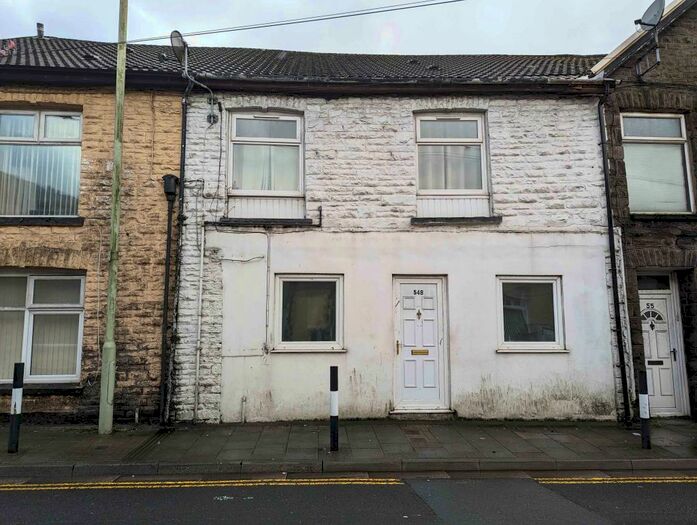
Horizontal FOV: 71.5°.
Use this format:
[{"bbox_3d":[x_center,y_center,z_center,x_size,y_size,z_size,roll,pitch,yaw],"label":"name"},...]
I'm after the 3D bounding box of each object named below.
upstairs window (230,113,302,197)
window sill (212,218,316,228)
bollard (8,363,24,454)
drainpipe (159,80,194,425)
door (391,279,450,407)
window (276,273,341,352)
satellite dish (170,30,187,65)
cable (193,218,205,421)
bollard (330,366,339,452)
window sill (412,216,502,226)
[{"bbox_3d":[-1.432,-1.872,8.447,1.299,1.510,0.100,0,-8,-1],"label":"upstairs window"},{"bbox_3d":[-1.388,-0.643,8.100,1.629,0.152,0.170,0,-8,-1],"label":"window sill"},{"bbox_3d":[-4.047,1.767,5.905,0.100,1.052,0.100,0,-7,-3],"label":"bollard"},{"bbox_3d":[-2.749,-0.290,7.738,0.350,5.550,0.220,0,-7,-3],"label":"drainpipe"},{"bbox_3d":[1.194,1.324,7.994,0.928,2.186,0.100,0,-8,-1],"label":"door"},{"bbox_3d":[-0.654,0.830,8.007,1.142,1.243,0.100,0,-8,-1],"label":"window"},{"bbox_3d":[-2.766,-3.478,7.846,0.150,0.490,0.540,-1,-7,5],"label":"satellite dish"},{"bbox_3d":[-2.265,0.869,7.370,0.050,3.015,0.050,0,-7,-2],"label":"cable"},{"bbox_3d":[-0.173,1.806,5.983,0.100,1.010,0.100,0,-7,-3],"label":"bollard"},{"bbox_3d":[1.807,-0.662,8.130,1.508,0.153,0.170,0,-8,-1],"label":"window sill"}]

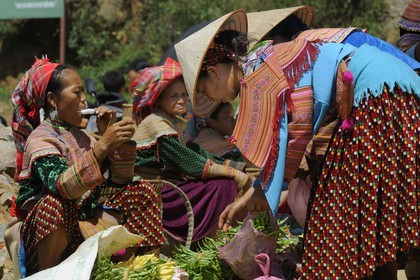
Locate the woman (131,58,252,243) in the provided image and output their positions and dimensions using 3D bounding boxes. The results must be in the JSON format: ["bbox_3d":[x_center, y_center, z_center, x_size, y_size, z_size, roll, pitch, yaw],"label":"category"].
[{"bbox_3d":[-0.080,0.047,8.150,0.570,0.770,0.460,2,4,25],"label":"woman"}]

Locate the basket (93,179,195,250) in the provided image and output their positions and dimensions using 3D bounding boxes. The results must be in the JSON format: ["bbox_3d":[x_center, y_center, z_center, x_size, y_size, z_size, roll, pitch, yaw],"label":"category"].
[{"bbox_3d":[-0.253,0.284,7.550,0.380,0.290,0.300,0,4,0],"label":"basket"}]

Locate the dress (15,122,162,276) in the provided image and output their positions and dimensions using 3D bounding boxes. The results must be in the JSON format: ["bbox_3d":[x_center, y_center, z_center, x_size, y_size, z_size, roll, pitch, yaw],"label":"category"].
[{"bbox_3d":[-0.428,0.217,7.100,0.500,0.560,0.470,2,4,27],"label":"dress"}]

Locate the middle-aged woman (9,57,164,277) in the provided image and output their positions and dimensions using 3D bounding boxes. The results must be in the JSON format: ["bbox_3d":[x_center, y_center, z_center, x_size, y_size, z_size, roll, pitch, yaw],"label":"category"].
[{"bbox_3d":[-0.439,0.100,7.100,0.540,0.800,0.480,2,4,25],"label":"middle-aged woman"}]

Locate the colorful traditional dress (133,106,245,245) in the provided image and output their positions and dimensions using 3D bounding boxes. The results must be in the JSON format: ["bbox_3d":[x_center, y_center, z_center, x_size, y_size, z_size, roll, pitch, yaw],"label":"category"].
[{"bbox_3d":[-0.076,0.162,8.150,0.540,0.550,0.450,2,4,25],"label":"colorful traditional dress"}]

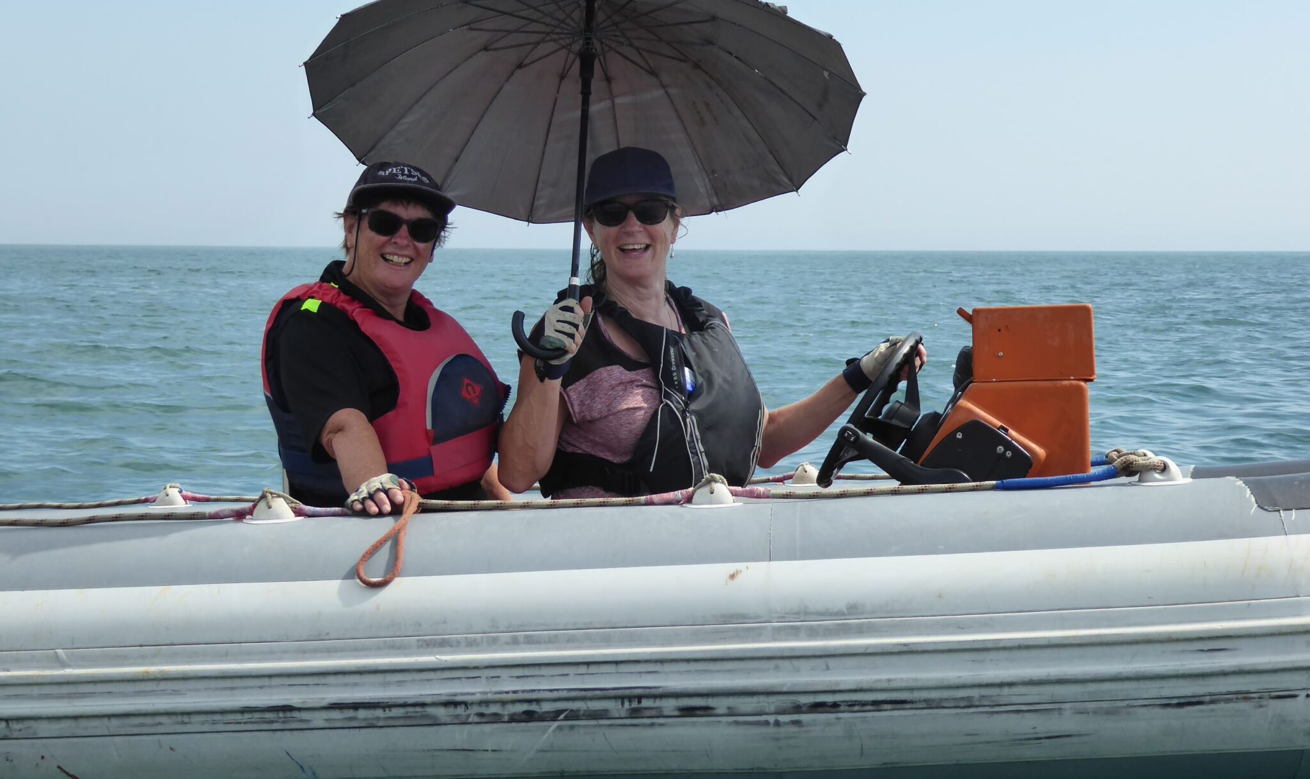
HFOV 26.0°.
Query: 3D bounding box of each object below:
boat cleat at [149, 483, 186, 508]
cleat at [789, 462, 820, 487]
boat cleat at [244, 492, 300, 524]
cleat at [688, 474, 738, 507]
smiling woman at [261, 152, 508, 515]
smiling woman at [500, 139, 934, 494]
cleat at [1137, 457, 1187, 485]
[{"bbox_3d":[-1.039,0.227,6.070,0.088,0.046,0.075,-2,1,0],"label":"boat cleat"},{"bbox_3d":[0.321,0.182,6.070,0.088,0.046,0.075,-2,1,0],"label":"cleat"},{"bbox_3d":[-0.582,0.181,4.330,0.088,0.046,0.075,-2,2,0],"label":"boat cleat"},{"bbox_3d":[0.090,0.154,4.330,0.088,0.046,0.075,-2,2,0],"label":"cleat"},{"bbox_3d":[-0.445,0.148,4.870,0.580,1.076,0.680,2,3,31],"label":"smiling woman"},{"bbox_3d":[0.105,0.127,5.020,0.600,1.110,0.700,3,4,40],"label":"smiling woman"},{"bbox_3d":[0.774,0.124,4.330,0.088,0.046,0.075,-2,2,0],"label":"cleat"}]

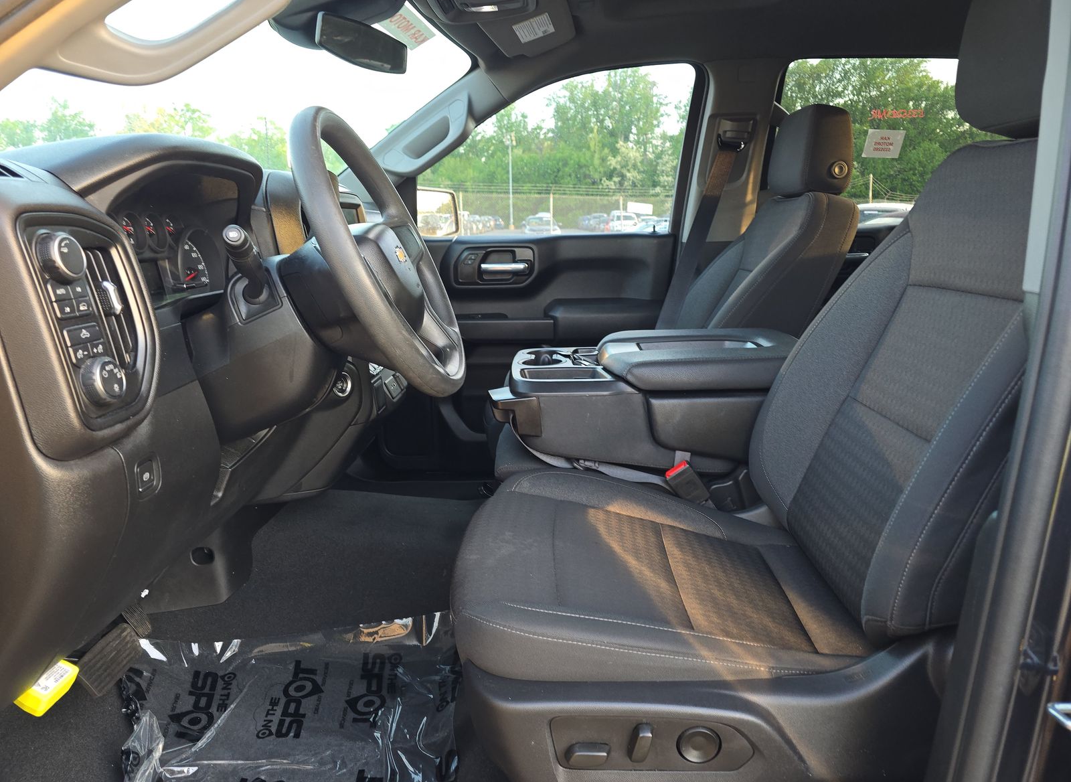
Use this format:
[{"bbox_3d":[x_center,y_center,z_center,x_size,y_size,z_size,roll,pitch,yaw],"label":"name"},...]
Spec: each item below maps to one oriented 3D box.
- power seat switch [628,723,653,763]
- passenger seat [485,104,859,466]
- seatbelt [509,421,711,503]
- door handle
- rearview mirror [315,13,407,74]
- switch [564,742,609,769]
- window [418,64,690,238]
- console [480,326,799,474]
[{"bbox_3d":[0.106,0.350,0.713,0.017,0.040,0.020,14,14,-2],"label":"power seat switch"},{"bbox_3d":[0.282,-0.176,1.730,0.840,0.970,0.540,0,14,2],"label":"passenger seat"},{"bbox_3d":[0.125,0.128,1.249,0.360,0.120,0.120,0,14,2],"label":"seatbelt"},{"bbox_3d":[-0.093,-0.357,2.080,0.150,0.035,0.030,0,14,2],"label":"door handle"},{"bbox_3d":[-0.308,-0.605,1.243,0.040,0.068,0.240,12,18,24],"label":"rearview mirror"},{"bbox_3d":[0.052,0.368,0.719,0.047,0.019,0.020,0,14,2],"label":"switch"},{"bbox_3d":[0.025,-0.664,2.004,0.770,0.460,0.040,0,32,2],"label":"window"},{"bbox_3d":[0.239,0.015,1.351,0.660,0.225,0.330,0,14,2],"label":"console"}]

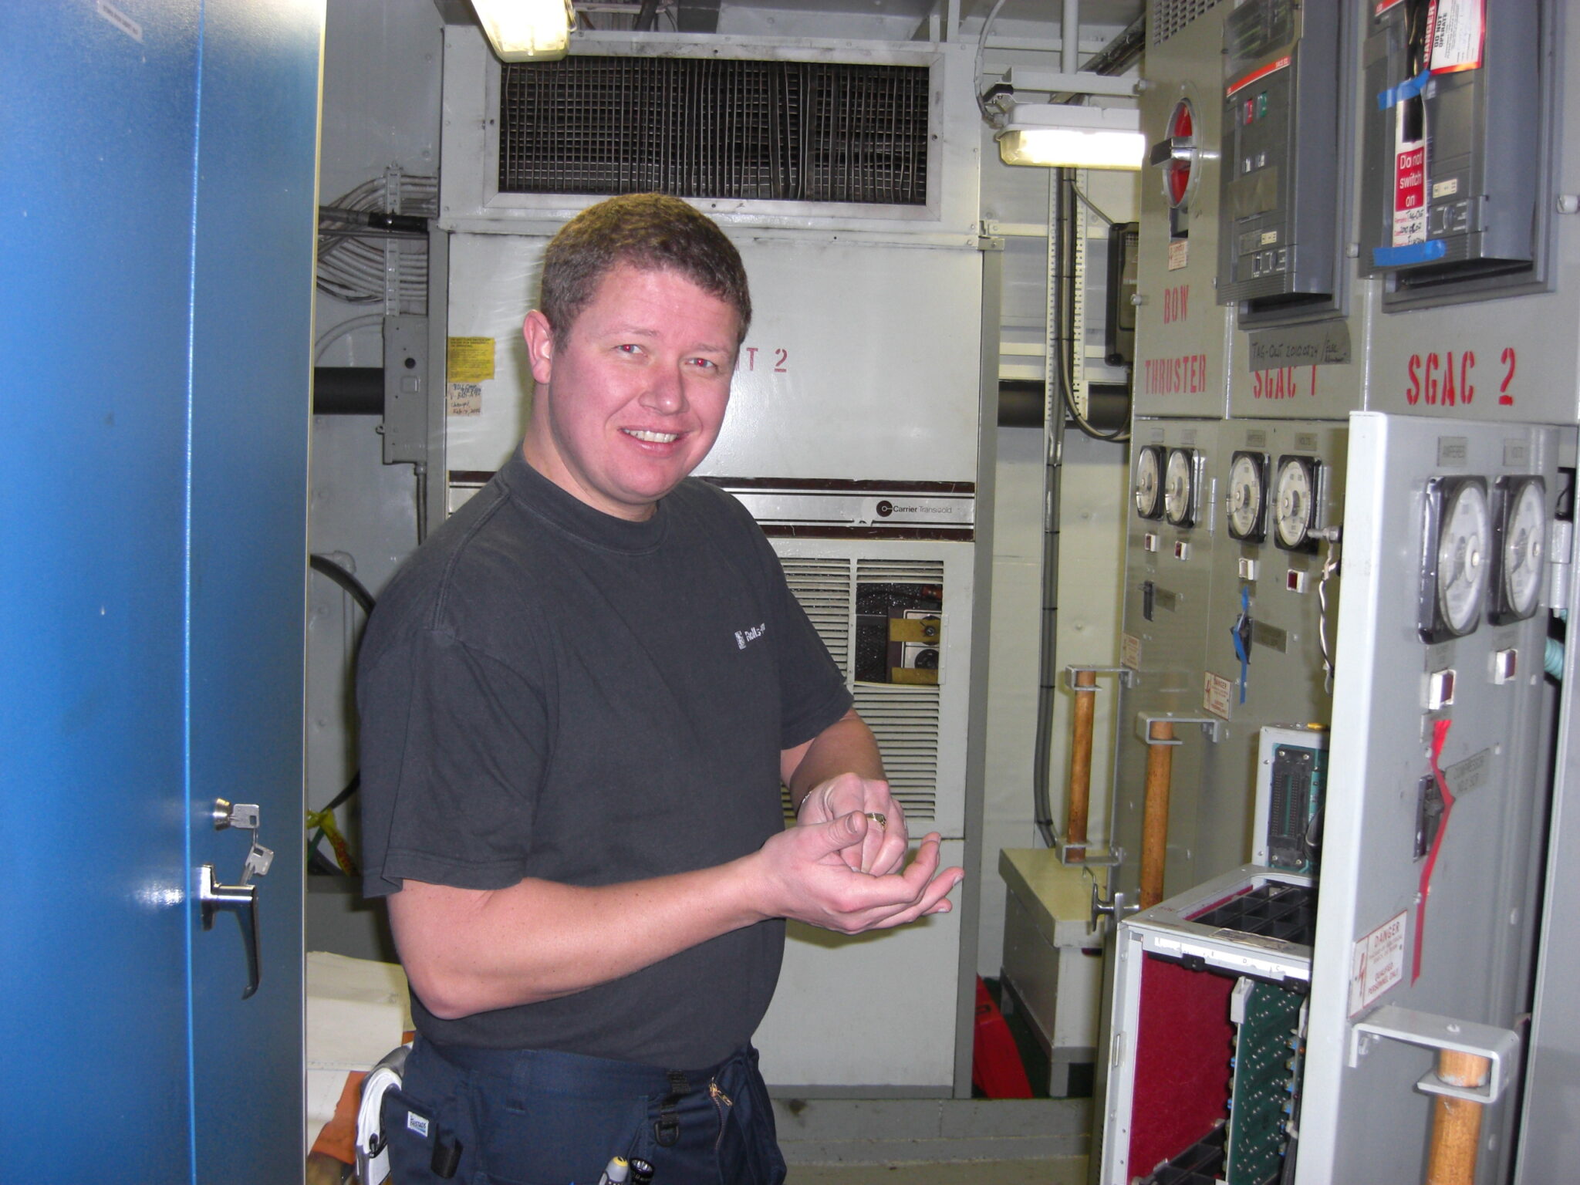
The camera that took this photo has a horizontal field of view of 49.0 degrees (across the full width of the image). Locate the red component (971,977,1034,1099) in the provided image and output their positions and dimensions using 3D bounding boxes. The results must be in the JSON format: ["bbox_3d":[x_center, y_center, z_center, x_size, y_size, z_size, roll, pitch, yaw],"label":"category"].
[{"bbox_3d":[0.500,1.049,4.100,0.150,0.230,0.250,1,5,-2],"label":"red component"}]

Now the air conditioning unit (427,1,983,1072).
[{"bbox_3d":[-0.193,-0.068,4.137,1.200,2.320,0.700,1,5,-2],"label":"air conditioning unit"}]

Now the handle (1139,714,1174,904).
[{"bbox_3d":[0.522,0.346,2.473,0.032,0.335,0.032,1,5,-2],"label":"handle"}]

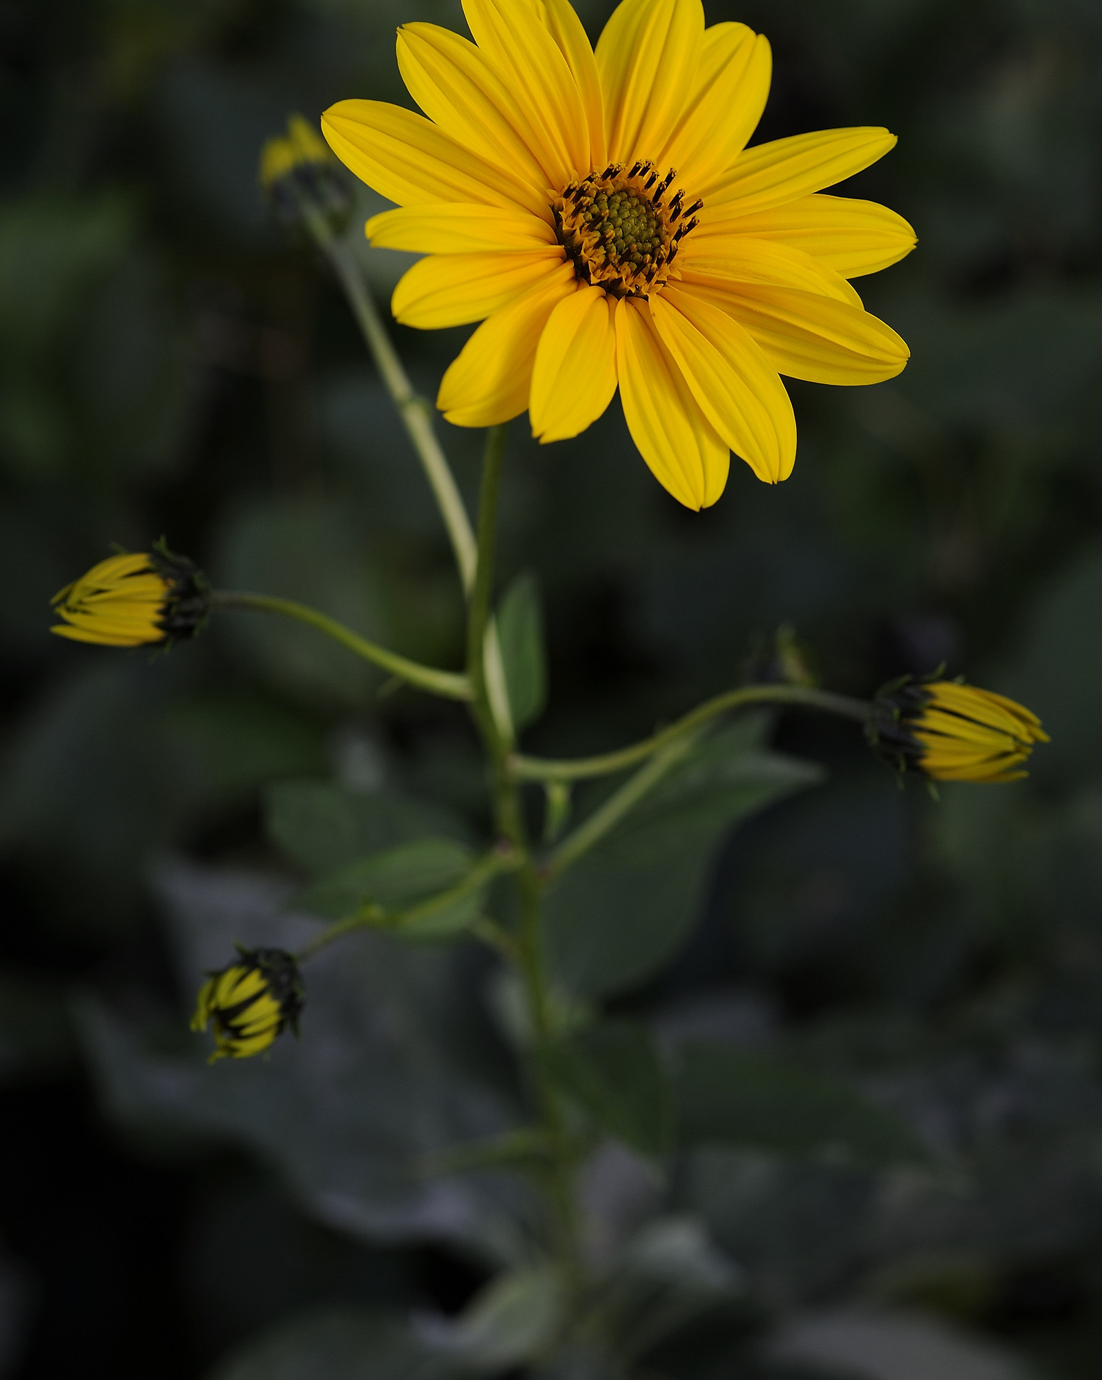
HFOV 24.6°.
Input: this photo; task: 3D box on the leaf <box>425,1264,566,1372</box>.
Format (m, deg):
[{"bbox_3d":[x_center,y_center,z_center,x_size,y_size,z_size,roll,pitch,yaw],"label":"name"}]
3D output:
[{"bbox_3d":[-0.010,0.117,0.470,0.026,0.010,0.019,-23,43,-7],"label":"leaf"}]

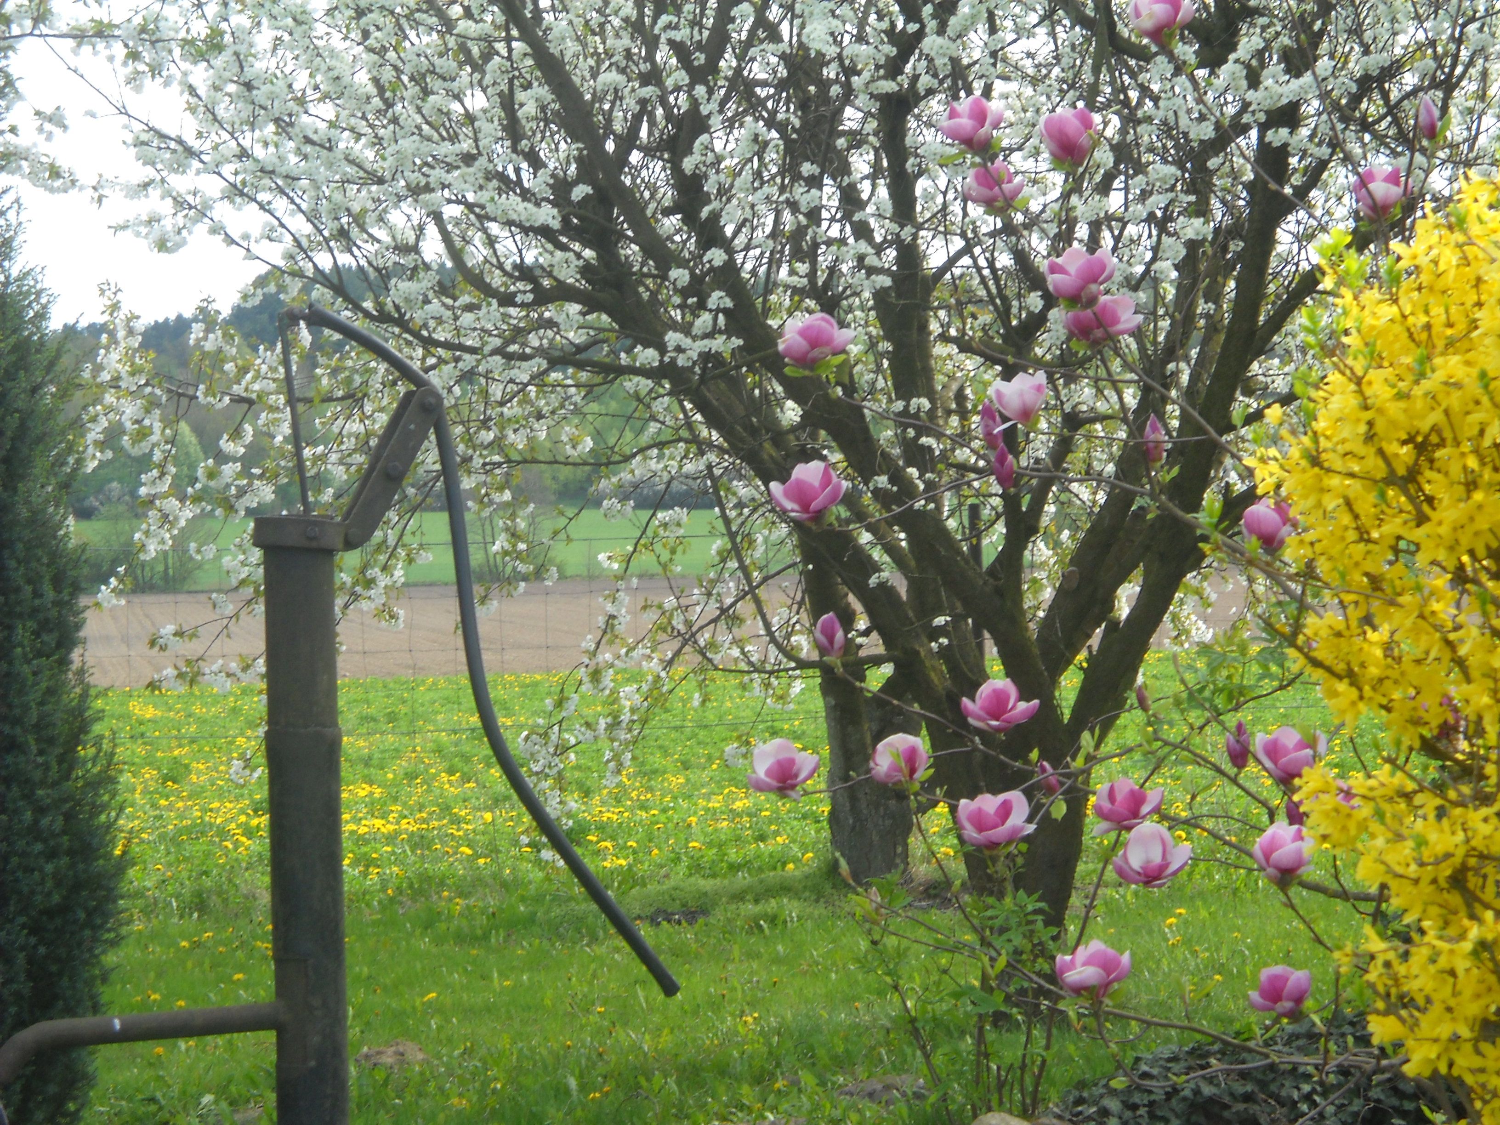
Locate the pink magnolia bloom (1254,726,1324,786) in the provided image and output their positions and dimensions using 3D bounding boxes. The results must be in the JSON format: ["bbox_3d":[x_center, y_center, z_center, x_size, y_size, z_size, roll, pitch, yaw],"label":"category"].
[{"bbox_3d":[0.817,0.293,6.900,0.107,0.089,0.107,-5,6,0],"label":"pink magnolia bloom"}]

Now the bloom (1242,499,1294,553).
[{"bbox_3d":[0.788,-0.056,6.900,0.082,0.082,0.082,-6,6,0],"label":"bloom"}]

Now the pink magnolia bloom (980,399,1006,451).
[{"bbox_3d":[0.373,-0.213,7.000,0.032,0.078,0.032,-10,0,0],"label":"pink magnolia bloom"}]

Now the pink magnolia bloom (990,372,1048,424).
[{"bbox_3d":[0.416,-0.252,7.000,0.087,0.083,0.087,-5,3,0],"label":"pink magnolia bloom"}]

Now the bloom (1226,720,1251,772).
[{"bbox_3d":[0.751,0.281,7.000,0.038,0.078,0.038,0,0,0],"label":"bloom"}]

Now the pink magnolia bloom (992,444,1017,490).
[{"bbox_3d":[0.391,-0.149,7.000,0.032,0.072,0.032,-3,0,0],"label":"pink magnolia bloom"}]

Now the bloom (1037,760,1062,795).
[{"bbox_3d":[0.462,0.331,7.000,0.025,0.056,0.025,-18,0,0],"label":"bloom"}]

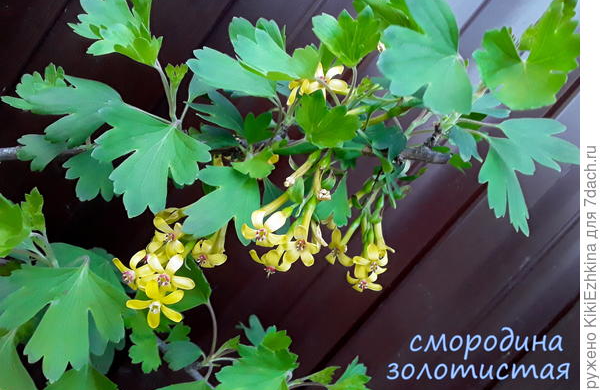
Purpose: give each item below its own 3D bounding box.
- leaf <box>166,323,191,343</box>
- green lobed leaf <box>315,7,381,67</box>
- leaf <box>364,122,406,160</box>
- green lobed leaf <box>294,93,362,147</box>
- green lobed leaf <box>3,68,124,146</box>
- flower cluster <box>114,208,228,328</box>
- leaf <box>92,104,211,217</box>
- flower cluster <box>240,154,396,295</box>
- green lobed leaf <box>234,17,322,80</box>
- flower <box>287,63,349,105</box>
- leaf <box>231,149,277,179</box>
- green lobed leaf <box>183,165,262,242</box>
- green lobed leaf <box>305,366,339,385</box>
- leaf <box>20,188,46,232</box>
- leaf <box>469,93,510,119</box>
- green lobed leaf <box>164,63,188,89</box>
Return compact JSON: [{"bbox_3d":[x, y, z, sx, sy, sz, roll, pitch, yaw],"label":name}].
[{"bbox_3d":[-0.067,0.076,0.298,0.014,0.004,0.012,5,60,3],"label":"leaf"},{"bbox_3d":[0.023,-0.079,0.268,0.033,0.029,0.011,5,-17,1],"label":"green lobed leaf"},{"bbox_3d":[0.046,-0.029,0.290,0.023,0.021,0.007,5,-24,-4],"label":"leaf"},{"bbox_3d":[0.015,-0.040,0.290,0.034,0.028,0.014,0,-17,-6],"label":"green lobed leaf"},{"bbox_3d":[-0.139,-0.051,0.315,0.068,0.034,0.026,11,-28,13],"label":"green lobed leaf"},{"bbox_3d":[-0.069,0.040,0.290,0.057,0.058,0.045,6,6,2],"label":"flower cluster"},{"bbox_3d":[-0.075,-0.018,0.272,0.059,0.059,0.013,5,-24,5],"label":"leaf"},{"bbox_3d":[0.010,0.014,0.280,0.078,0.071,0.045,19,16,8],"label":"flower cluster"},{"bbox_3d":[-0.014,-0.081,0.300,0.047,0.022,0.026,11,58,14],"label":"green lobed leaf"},{"bbox_3d":[0.009,-0.058,0.278,0.031,0.021,0.012,5,-17,1],"label":"flower"},{"bbox_3d":[-0.023,-0.016,0.276,0.022,0.006,0.017,5,53,3],"label":"leaf"},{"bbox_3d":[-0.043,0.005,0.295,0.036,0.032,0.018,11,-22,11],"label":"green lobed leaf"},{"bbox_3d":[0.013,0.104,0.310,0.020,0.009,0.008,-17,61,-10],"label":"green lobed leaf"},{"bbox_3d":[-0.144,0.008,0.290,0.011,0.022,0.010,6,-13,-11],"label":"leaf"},{"bbox_3d":[0.100,-0.050,0.288,0.025,0.007,0.019,5,59,-4],"label":"leaf"},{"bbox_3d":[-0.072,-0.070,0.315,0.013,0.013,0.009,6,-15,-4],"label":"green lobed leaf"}]

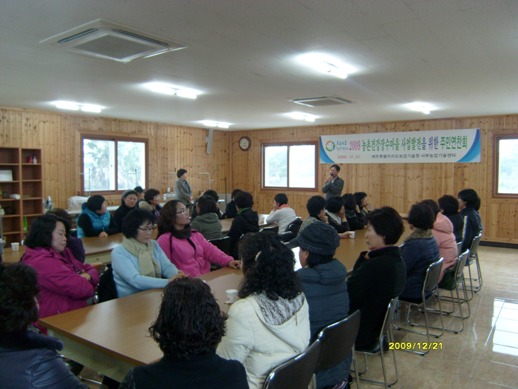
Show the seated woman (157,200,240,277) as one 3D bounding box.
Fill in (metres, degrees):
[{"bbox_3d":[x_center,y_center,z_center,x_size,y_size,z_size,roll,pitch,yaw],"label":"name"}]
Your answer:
[{"bbox_3d":[-0.447,0.701,3.534,0.770,1.294,0.600,3,5,39],"label":"seated woman"}]

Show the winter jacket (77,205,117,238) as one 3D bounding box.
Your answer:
[{"bbox_3d":[-2.000,0.440,5.234,0.380,0.580,0.500,2,4,31],"label":"winter jacket"}]

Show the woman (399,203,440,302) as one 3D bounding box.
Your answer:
[{"bbox_3d":[1.261,0.695,3.920,0.750,1.256,0.500,3,4,36],"label":"woman"}]

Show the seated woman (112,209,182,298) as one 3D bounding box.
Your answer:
[{"bbox_3d":[-0.713,0.746,3.047,0.770,1.266,0.510,2,4,34],"label":"seated woman"}]

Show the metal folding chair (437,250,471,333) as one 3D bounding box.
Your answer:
[{"bbox_3d":[1.851,0.925,4.287,0.500,0.760,0.470,3,4,36],"label":"metal folding chair"}]

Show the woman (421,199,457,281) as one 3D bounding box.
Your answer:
[{"bbox_3d":[1.586,0.671,4.370,0.750,1.247,0.500,3,4,36],"label":"woman"}]

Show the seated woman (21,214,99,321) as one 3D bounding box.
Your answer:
[{"bbox_3d":[-1.132,0.770,2.586,0.770,1.276,0.550,1,4,19],"label":"seated woman"}]

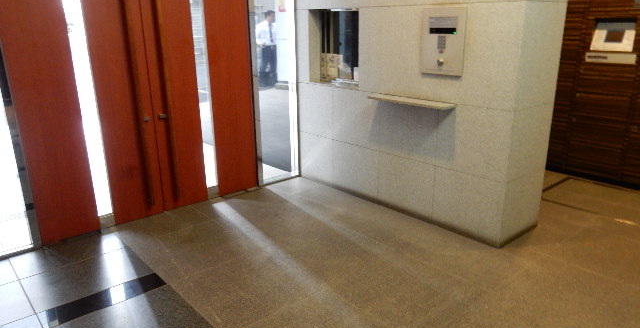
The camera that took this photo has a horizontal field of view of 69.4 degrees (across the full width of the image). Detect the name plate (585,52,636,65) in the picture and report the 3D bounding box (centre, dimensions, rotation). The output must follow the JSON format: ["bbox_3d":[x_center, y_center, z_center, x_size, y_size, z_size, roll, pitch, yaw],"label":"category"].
[{"bbox_3d":[2.320,-0.843,3.701,0.020,0.073,0.360,-15,22,-39],"label":"name plate"}]

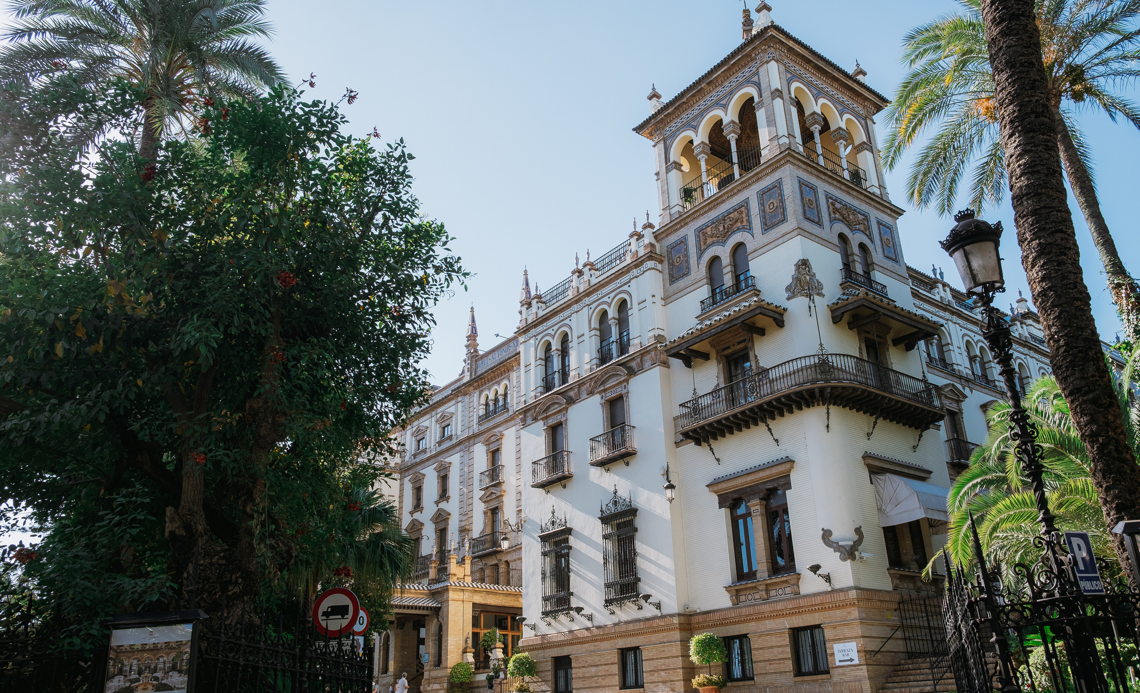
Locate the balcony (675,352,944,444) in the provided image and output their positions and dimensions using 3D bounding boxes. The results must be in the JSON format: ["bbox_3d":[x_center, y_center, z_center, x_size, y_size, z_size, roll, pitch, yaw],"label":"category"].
[{"bbox_3d":[8.409,1.835,29.366,9.300,1.540,4.630,-5,-24,6],"label":"balcony"}]

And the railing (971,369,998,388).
[{"bbox_3d":[18.543,1.713,38.345,1.980,0.824,0.128,16,-29,-35],"label":"railing"}]

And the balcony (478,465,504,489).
[{"bbox_3d":[-4.617,7.760,50.113,0.364,1.070,2.161,16,-29,-35],"label":"balcony"}]

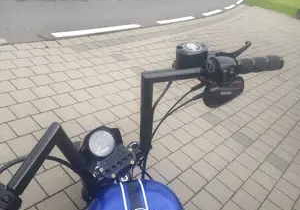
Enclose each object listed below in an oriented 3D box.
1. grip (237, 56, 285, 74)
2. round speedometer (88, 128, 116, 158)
[{"bbox_3d":[0.289,-0.105,0.720,0.135,0.037,0.037,-6,35,-12],"label":"grip"},{"bbox_3d":[-0.156,0.120,0.868,0.090,0.045,0.090,-27,92,-23],"label":"round speedometer"}]

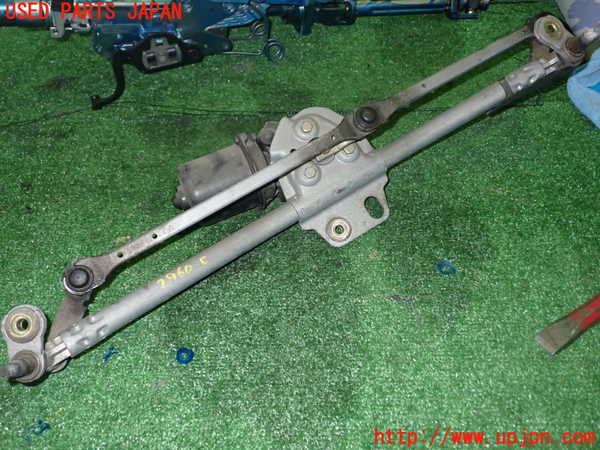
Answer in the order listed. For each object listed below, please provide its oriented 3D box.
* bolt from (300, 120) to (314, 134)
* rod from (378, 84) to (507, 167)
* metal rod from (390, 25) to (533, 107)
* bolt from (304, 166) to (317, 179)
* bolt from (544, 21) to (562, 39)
[{"bbox_3d":[0.009,-0.104,0.592,0.012,0.009,0.012,-31,77,-16],"label":"bolt"},{"bbox_3d":[0.163,-0.113,0.624,0.186,0.022,0.022,-30,63,-16],"label":"rod"},{"bbox_3d":[0.188,-0.183,0.638,0.207,0.010,0.016,-29,63,-15],"label":"metal rod"},{"bbox_3d":[0.011,-0.054,0.575,0.012,0.009,0.012,-31,77,-16],"label":"bolt"},{"bbox_3d":[0.312,-0.242,0.684,0.020,0.012,0.020,2,71,-6],"label":"bolt"}]

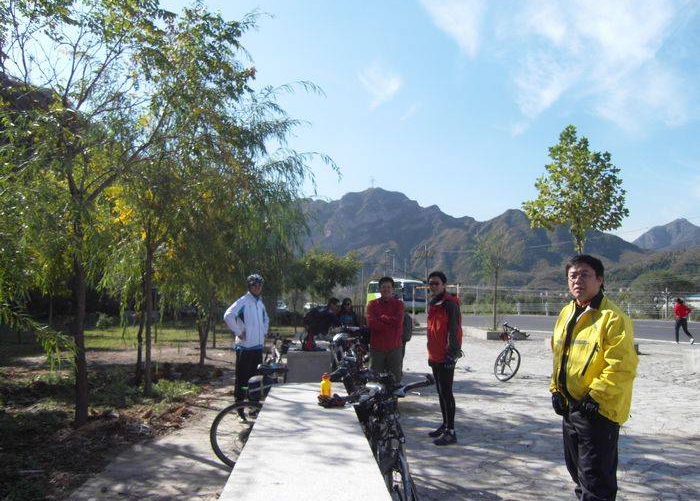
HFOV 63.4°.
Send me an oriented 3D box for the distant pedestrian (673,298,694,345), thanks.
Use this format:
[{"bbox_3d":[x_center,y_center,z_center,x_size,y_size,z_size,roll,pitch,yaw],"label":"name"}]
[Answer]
[{"bbox_3d":[11.930,2.519,20.254,0.500,1.620,0.650,5,-7,-40],"label":"distant pedestrian"}]

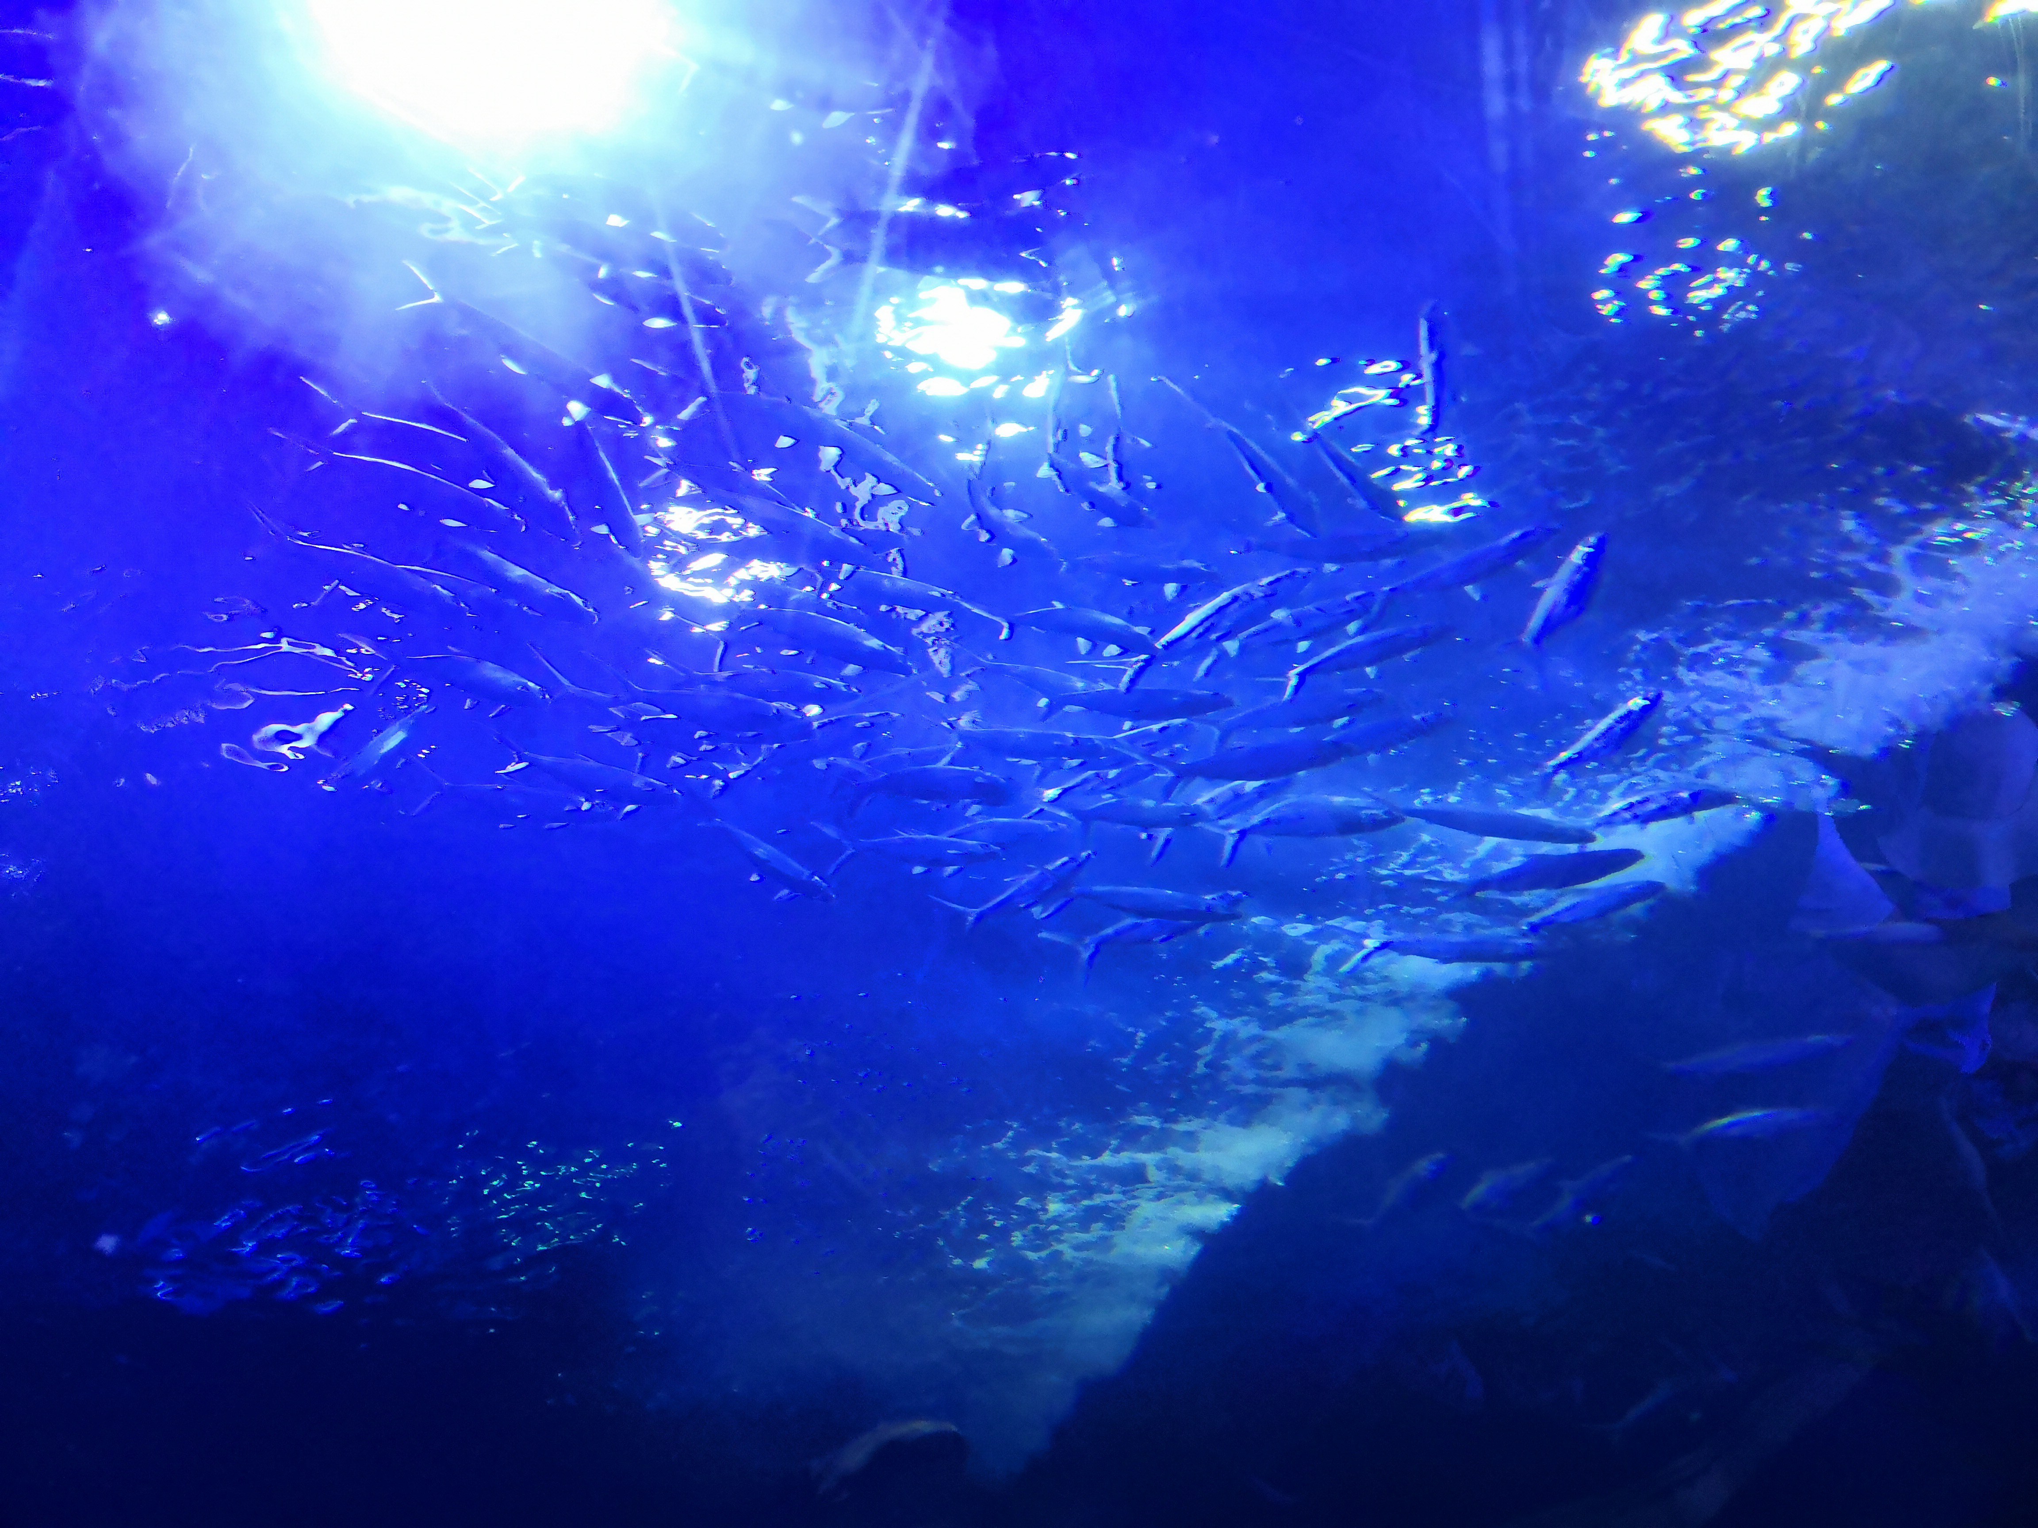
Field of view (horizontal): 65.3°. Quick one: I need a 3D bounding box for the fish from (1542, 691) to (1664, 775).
[{"bbox_3d":[1.163,-0.059,3.175,0.280,0.062,0.036,-38,-43,24],"label":"fish"}]

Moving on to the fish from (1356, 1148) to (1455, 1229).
[{"bbox_3d":[0.847,0.933,3.486,0.280,0.062,0.036,-44,-45,18],"label":"fish"}]

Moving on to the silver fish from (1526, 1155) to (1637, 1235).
[{"bbox_3d":[1.167,0.892,3.296,0.280,0.062,0.036,-42,-44,19],"label":"silver fish"}]

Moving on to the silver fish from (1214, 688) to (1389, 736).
[{"bbox_3d":[0.455,-0.083,2.572,0.280,0.062,0.036,-13,-30,15],"label":"silver fish"}]

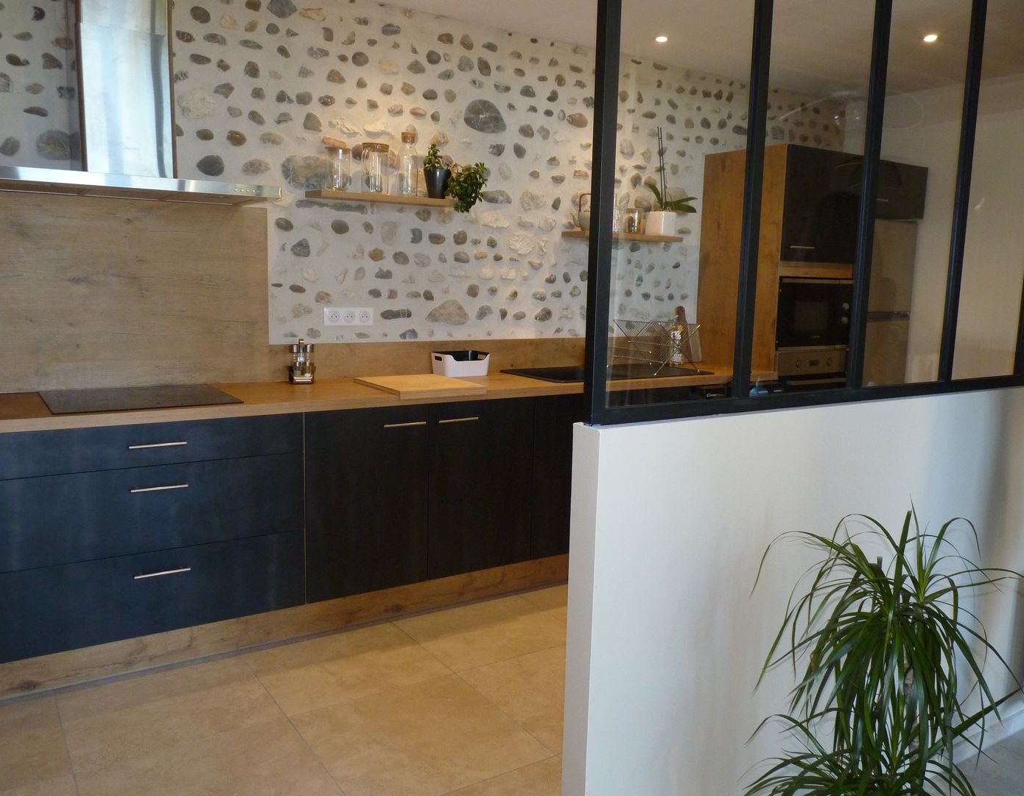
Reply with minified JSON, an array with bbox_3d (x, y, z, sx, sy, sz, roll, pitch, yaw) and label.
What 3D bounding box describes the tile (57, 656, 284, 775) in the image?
[{"bbox_3d":[-1.084,0.971,2.611,0.598,0.010,0.542,-4,9,-33],"label":"tile"}]

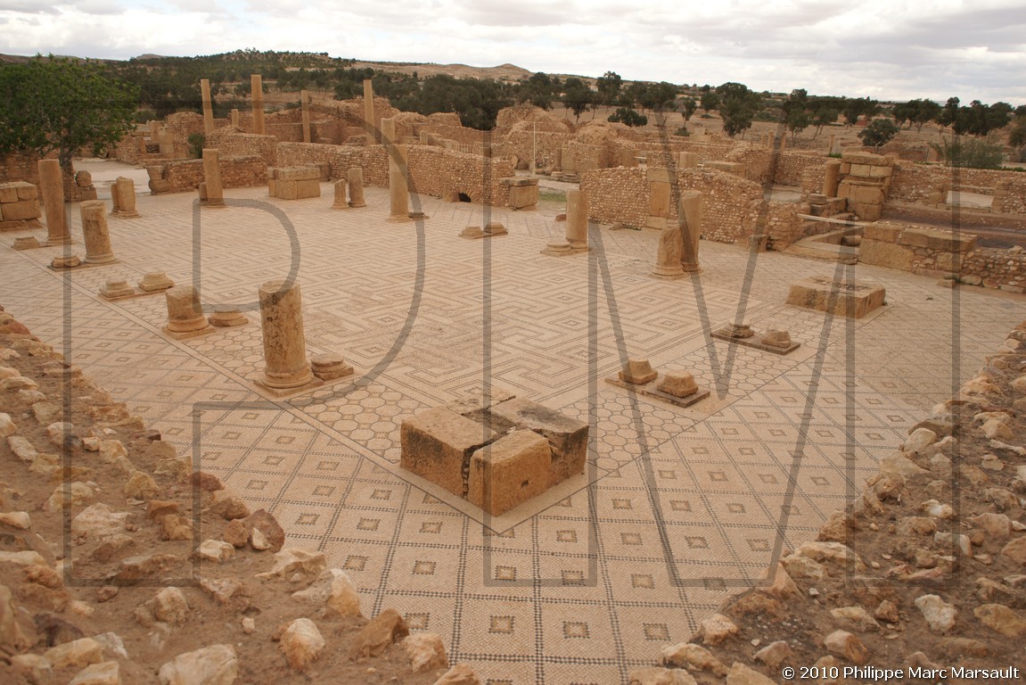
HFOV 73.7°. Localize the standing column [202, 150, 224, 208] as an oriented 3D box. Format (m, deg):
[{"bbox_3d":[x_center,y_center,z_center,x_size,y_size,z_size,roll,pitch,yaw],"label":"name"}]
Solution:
[{"bbox_3d":[-10.260,-5.620,23.331,0.640,1.825,0.640,18,24,39],"label":"standing column"}]

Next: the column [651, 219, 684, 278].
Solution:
[{"bbox_3d":[3.695,-2.237,16.018,0.700,1.178,0.700,18,24,39],"label":"column"}]

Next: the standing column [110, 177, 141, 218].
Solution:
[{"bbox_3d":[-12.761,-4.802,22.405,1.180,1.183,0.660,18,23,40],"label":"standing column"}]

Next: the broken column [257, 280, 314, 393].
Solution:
[{"bbox_3d":[-2.788,-0.128,8.312,0.570,1.170,0.570,18,25,41],"label":"broken column"}]

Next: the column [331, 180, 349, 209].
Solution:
[{"bbox_3d":[-6.997,-6.019,27.630,0.640,1.044,0.640,18,23,40],"label":"column"}]

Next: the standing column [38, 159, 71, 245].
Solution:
[{"bbox_3d":[-11.145,-3.433,16.577,0.670,1.885,0.670,18,24,39],"label":"standing column"}]

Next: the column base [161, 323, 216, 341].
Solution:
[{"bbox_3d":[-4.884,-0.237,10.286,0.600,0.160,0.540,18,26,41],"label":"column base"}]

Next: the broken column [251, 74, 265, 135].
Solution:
[{"bbox_3d":[-12.220,-10.510,33.110,0.560,4.500,0.560,18,24,39],"label":"broken column"}]

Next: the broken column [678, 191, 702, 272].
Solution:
[{"bbox_3d":[3.815,-2.380,14.719,0.550,1.680,0.550,18,25,41],"label":"broken column"}]

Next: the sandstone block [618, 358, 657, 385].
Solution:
[{"bbox_3d":[1.583,0.335,8.691,0.360,0.235,0.360,18,25,41],"label":"sandstone block"}]

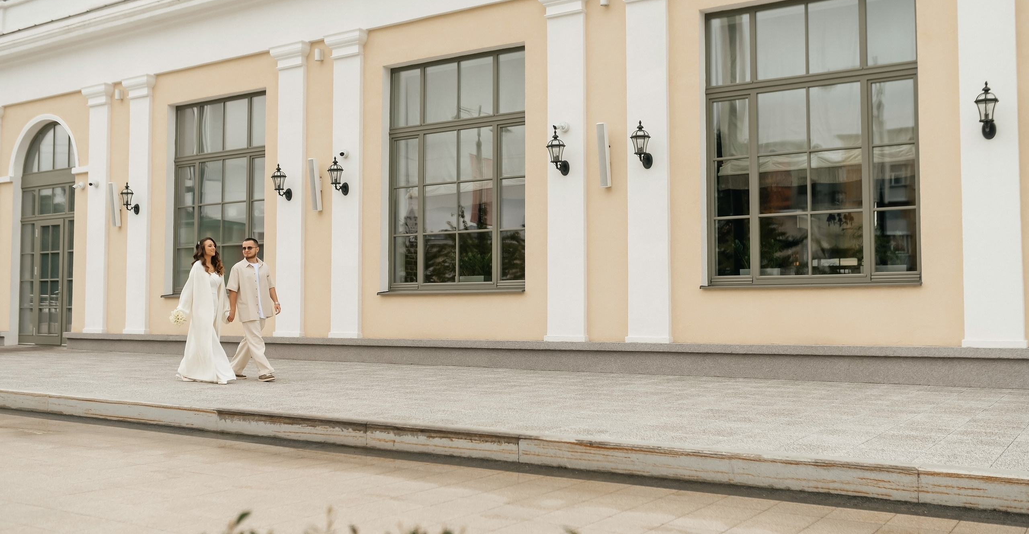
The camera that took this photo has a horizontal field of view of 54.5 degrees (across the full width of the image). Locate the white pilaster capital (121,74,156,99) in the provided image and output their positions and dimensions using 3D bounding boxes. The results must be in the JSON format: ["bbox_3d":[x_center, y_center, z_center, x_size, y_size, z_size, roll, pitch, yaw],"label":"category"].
[{"bbox_3d":[-7.220,-3.453,19.254,0.785,0.370,0.200,-2,-3,34],"label":"white pilaster capital"}]

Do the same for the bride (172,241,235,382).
[{"bbox_3d":[-3.526,0.491,11.448,0.680,1.660,0.550,-2,-3,28],"label":"bride"}]

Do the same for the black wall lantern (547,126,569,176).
[{"bbox_3d":[0.612,-1.565,13.741,0.255,0.600,0.370,-2,-3,34],"label":"black wall lantern"}]

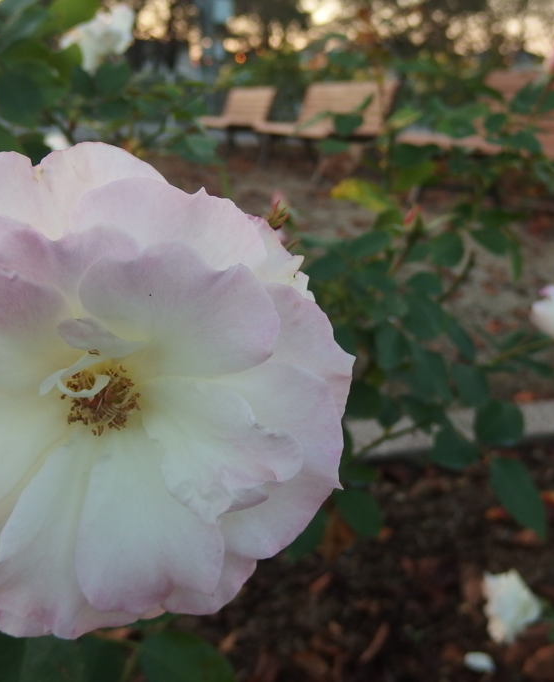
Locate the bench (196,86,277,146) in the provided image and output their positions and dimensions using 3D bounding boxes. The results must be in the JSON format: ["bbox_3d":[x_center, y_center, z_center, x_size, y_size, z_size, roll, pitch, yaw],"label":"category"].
[{"bbox_3d":[-0.568,-2.769,9.338,0.629,0.785,2.025,-6,19,-15],"label":"bench"}]

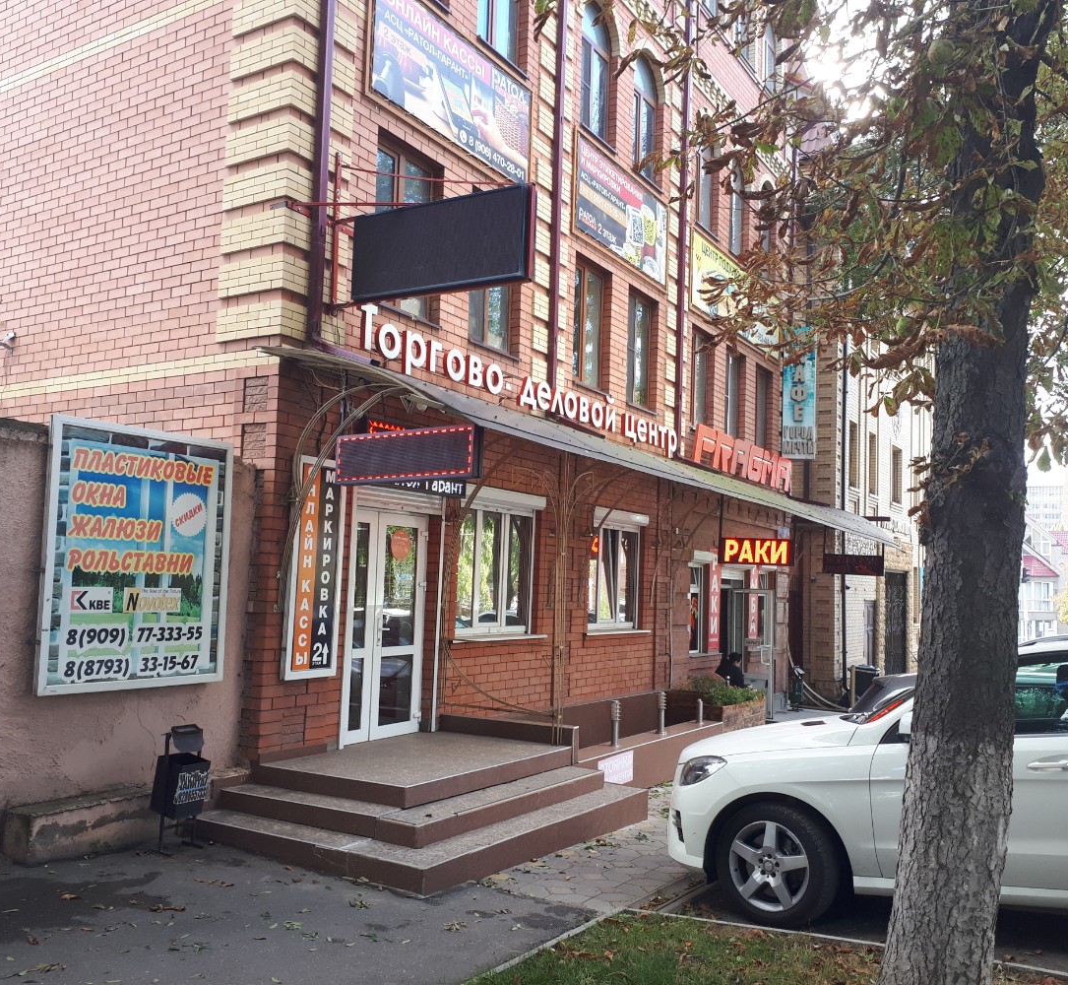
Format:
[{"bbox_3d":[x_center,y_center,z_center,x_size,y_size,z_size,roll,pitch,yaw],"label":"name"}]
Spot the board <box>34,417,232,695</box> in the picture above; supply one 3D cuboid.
[{"bbox_3d":[-2.937,0.497,7.699,0.070,1.920,1.620,-2,-7,31],"label":"board"}]

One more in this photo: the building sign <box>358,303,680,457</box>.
[{"bbox_3d":[0.277,-1.109,12.246,0.100,0.560,7.150,-2,-7,31],"label":"building sign"}]

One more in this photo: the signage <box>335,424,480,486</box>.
[{"bbox_3d":[-0.970,-0.270,7.752,1.310,0.380,0.100,-2,-7,31],"label":"signage"}]

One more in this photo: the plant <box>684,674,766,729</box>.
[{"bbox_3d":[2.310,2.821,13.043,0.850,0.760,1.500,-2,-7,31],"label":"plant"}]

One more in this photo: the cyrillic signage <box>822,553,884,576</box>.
[{"bbox_3d":[5.754,1.297,18.417,1.050,0.365,0.100,-2,-7,31],"label":"cyrillic signage"}]

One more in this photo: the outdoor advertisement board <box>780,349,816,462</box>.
[{"bbox_3d":[5.060,-1.839,19.501,0.660,2.500,0.150,-2,-7,31],"label":"outdoor advertisement board"}]

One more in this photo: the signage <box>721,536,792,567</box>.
[{"bbox_3d":[3.092,0.823,14.152,1.020,0.360,0.100,-2,-7,31],"label":"signage"}]

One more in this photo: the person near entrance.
[{"bbox_3d":[3.237,3.183,16.321,0.750,1.240,0.550,-2,-6,28],"label":"person near entrance"}]

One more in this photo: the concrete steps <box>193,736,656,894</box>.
[{"bbox_3d":[-0.878,2.522,8.490,2.530,0.520,3.380,-2,-7,31],"label":"concrete steps"}]

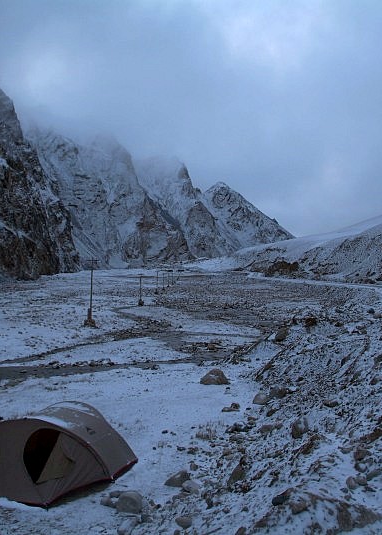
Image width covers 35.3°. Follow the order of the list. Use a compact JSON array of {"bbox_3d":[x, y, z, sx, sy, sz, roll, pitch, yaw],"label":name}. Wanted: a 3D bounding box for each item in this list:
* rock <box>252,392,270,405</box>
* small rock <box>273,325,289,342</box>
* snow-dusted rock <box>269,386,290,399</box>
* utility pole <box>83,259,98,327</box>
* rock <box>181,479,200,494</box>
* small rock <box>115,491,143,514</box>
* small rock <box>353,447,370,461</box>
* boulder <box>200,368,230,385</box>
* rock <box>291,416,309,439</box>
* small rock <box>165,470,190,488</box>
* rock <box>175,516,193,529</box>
[{"bbox_3d":[1.930,3.621,16.600,0.460,0.270,0.400,0,-1,0],"label":"rock"},{"bbox_3d":[3.561,2.622,23.500,0.560,0.560,0.500,0,-1,0],"label":"small rock"},{"bbox_3d":[2.462,3.505,16.800,0.520,0.290,0.420,0,-1,0],"label":"snow-dusted rock"},{"bbox_3d":[-7.827,1.957,47.000,1.050,5.300,0.800,0,-1,0],"label":"utility pole"},{"bbox_3d":[-0.003,3.527,9.650,0.280,0.200,0.250,0,-1,0],"label":"rock"},{"bbox_3d":[-0.904,3.487,8.900,0.380,0.280,0.340,0,-1,0],"label":"small rock"},{"bbox_3d":[1.817,1.988,6.400,0.150,0.120,0.130,0,-1,0],"label":"small rock"},{"bbox_3d":[0.771,3.519,19.300,0.920,0.480,0.750,0,-1,0],"label":"boulder"},{"bbox_3d":[2.020,2.963,11.100,0.310,0.330,0.300,0,-1,0],"label":"rock"},{"bbox_3d":[-0.235,3.562,10.100,0.420,0.220,0.330,0,-1,0],"label":"small rock"},{"bbox_3d":[-0.096,3.482,8.200,0.230,0.140,0.200,0,-1,0],"label":"rock"}]

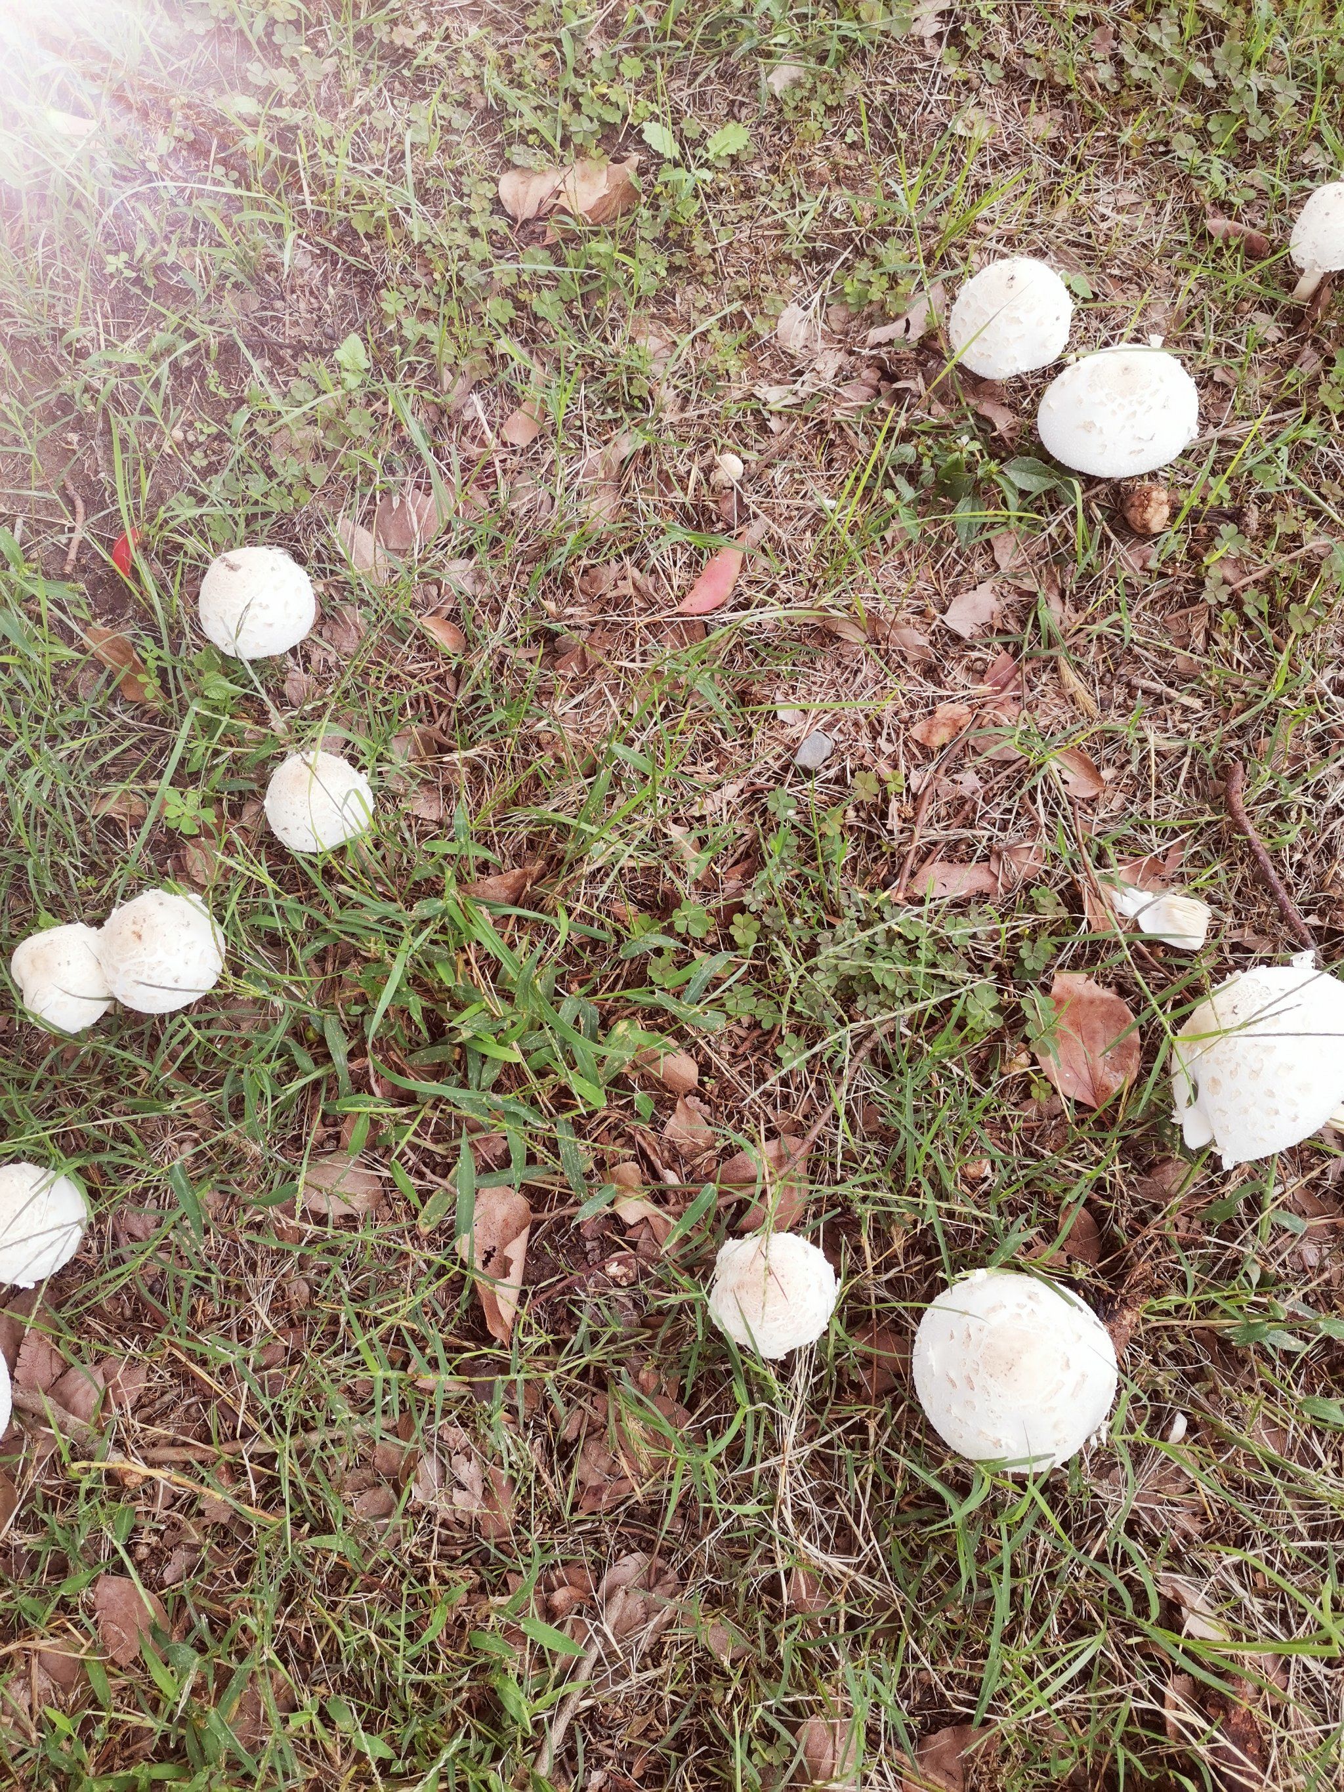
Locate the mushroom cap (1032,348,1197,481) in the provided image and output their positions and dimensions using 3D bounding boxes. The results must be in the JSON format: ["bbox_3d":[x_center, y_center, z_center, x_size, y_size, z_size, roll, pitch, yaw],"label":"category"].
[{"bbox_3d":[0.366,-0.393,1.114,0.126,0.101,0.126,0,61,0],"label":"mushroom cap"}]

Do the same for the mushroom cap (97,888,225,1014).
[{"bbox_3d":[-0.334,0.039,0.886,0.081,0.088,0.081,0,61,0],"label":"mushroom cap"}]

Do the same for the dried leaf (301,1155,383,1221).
[{"bbox_3d":[-0.199,0.173,0.809,0.045,0.014,0.042,-23,63,-9],"label":"dried leaf"}]

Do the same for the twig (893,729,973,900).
[{"bbox_3d":[0.185,-0.060,0.951,0.006,0.008,0.148,21,69,13],"label":"twig"}]

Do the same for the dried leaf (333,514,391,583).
[{"bbox_3d":[-0.252,-0.280,1.083,0.021,0.012,0.083,-31,67,-10],"label":"dried leaf"}]

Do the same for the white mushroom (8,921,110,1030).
[{"bbox_3d":[-0.398,0.055,0.881,0.070,0.078,0.070,0,65,0],"label":"white mushroom"}]

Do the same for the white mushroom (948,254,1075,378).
[{"bbox_3d":[0.269,-0.455,1.076,0.098,0.098,0.098,-1,62,3],"label":"white mushroom"}]

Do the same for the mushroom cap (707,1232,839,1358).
[{"bbox_3d":[0.056,0.223,0.746,0.070,0.070,0.070,-1,62,3],"label":"mushroom cap"}]

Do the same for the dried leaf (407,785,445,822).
[{"bbox_3d":[-0.182,-0.068,0.999,0.028,0.010,0.030,0,61,0],"label":"dried leaf"}]

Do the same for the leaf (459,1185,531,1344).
[{"bbox_3d":[-0.105,0.212,0.780,0.040,0.022,0.089,3,62,5],"label":"leaf"}]

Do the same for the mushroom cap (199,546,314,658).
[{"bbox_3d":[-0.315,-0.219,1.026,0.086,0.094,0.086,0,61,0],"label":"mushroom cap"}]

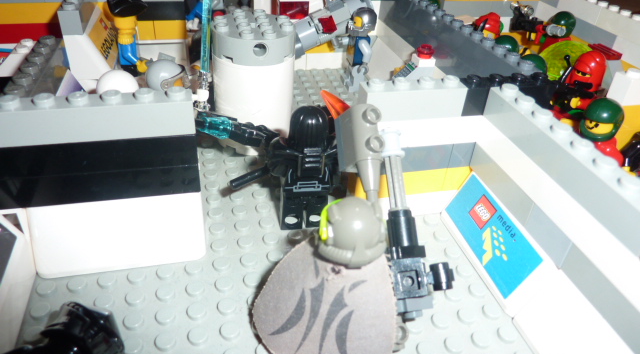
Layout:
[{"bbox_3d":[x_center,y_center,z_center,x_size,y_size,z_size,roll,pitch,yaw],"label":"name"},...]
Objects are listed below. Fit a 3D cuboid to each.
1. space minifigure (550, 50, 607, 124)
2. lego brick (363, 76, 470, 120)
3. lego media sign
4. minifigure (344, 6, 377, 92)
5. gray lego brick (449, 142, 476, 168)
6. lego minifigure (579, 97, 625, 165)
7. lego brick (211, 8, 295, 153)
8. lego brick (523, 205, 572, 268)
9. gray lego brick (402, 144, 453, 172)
[{"bbox_3d":[0.105,-0.031,0.193,0.017,0.043,0.017,-19,40,-29],"label":"space minifigure"},{"bbox_3d":[0.028,-0.024,0.141,0.032,0.011,0.008,-5,35,-14],"label":"lego brick"},{"bbox_3d":[0.053,0.017,0.143,0.003,0.018,0.040,18,27,-27],"label":"lego media sign"},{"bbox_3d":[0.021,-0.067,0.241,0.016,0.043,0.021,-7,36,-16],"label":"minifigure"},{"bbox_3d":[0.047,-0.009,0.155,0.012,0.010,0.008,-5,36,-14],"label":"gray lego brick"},{"bbox_3d":[0.094,-0.008,0.165,0.016,0.042,0.021,-2,35,-9],"label":"lego minifigure"},{"bbox_3d":[-0.027,-0.037,0.186,0.032,0.050,0.032,3,35,-2],"label":"lego brick"},{"bbox_3d":[0.064,0.015,0.124,0.008,0.010,0.016,-5,35,-14],"label":"lego brick"},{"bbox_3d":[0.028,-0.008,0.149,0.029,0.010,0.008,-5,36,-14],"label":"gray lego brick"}]

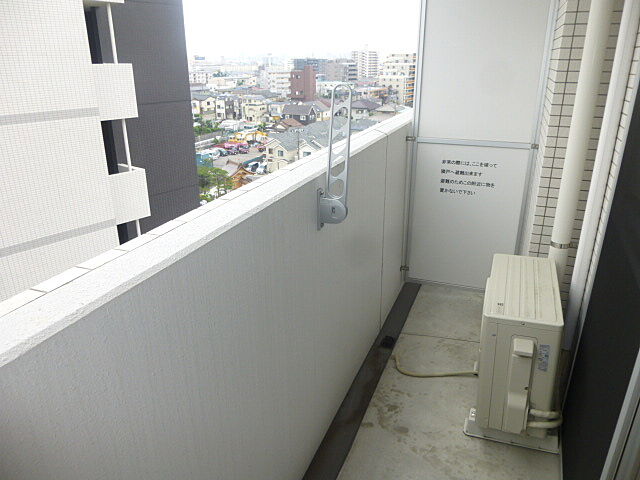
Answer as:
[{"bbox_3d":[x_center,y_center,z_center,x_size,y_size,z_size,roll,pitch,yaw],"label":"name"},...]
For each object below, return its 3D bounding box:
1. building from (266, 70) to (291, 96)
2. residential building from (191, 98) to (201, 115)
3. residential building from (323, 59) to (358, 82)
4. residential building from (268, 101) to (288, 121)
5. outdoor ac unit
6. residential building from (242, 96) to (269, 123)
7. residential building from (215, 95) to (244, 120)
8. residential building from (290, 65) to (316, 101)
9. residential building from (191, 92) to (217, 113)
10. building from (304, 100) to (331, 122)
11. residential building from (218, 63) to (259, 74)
[{"bbox_3d":[-25.552,-99.622,296.949,13.732,16.493,9.613,6,23,19],"label":"building"},{"bbox_3d":[-59.310,-60.151,209.578,6.748,7.692,6.748,4,22,14],"label":"residential building"},{"bbox_3d":[14.730,-121.870,343.644,21.678,22.472,20.646,8,23,23],"label":"residential building"},{"bbox_3d":[-16.606,-53.147,189.317,6.796,7.669,6.796,5,22,16],"label":"residential building"},{"bbox_3d":[0.938,0.477,2.191,0.320,0.590,0.700,7,23,20],"label":"outdoor ac unit"},{"bbox_3d":[-25.633,-52.173,184.439,7.519,9.749,6.767,5,22,16],"label":"residential building"},{"bbox_3d":[-38.608,-56.369,195.618,8.657,9.965,6.926,4,22,14],"label":"residential building"},{"bbox_3d":[-9.161,-89.411,265.682,11.589,19.519,10.430,6,23,19],"label":"residential building"},{"bbox_3d":[-56.364,-65.461,221.310,9.618,8.954,8.656,4,22,14],"label":"residential building"},{"bbox_3d":[-0.504,-52.026,186.171,8.073,7.231,8.073,6,23,19],"label":"building"},{"bbox_3d":[-125.632,-267.195,727.578,55.758,20.098,19.515,3,22,11],"label":"residential building"}]

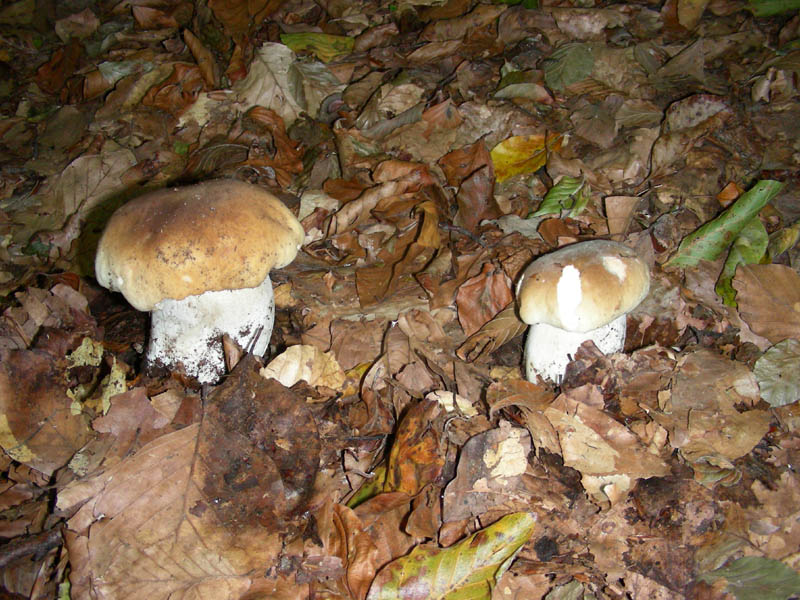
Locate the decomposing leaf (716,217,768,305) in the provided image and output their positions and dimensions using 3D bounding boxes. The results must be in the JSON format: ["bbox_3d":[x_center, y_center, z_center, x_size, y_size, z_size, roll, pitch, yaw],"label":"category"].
[{"bbox_3d":[0.251,-0.029,0.639,0.033,0.020,0.077,19,69,21],"label":"decomposing leaf"}]

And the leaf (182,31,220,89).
[{"bbox_3d":[-0.182,-0.220,0.798,0.025,0.025,0.090,-15,44,-16],"label":"leaf"}]

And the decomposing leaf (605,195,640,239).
[{"bbox_3d":[0.160,-0.060,0.632,0.025,0.014,0.046,7,42,8],"label":"decomposing leaf"}]

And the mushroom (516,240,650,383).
[{"bbox_3d":[0.107,0.003,0.520,0.075,0.071,0.072,0,39,0],"label":"mushroom"}]

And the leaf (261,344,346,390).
[{"bbox_3d":[-0.060,0.041,0.543,0.052,0.015,0.031,2,58,-2],"label":"leaf"}]

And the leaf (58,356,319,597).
[{"bbox_3d":[-0.110,0.086,0.467,0.132,0.025,0.149,-4,42,-4],"label":"leaf"}]

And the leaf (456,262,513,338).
[{"bbox_3d":[0.054,-0.002,0.596,0.052,0.017,0.032,-41,70,-14],"label":"leaf"}]

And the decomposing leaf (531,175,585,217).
[{"bbox_3d":[0.116,-0.077,0.647,0.048,0.018,0.028,-34,52,-32],"label":"decomposing leaf"}]

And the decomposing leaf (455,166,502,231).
[{"bbox_3d":[0.060,-0.082,0.715,0.035,0.018,0.056,-11,69,-1],"label":"decomposing leaf"}]

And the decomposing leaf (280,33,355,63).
[{"bbox_3d":[-0.077,-0.235,0.817,0.072,0.018,0.041,20,46,21],"label":"decomposing leaf"}]

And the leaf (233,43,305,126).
[{"bbox_3d":[-0.137,-0.220,0.899,0.069,0.022,0.099,-7,71,-8],"label":"leaf"}]

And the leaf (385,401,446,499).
[{"bbox_3d":[0.009,0.079,0.477,0.030,0.024,0.065,16,44,17],"label":"leaf"}]

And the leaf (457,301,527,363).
[{"bbox_3d":[0.061,0.023,0.564,0.051,0.020,0.025,-41,63,-21],"label":"leaf"}]

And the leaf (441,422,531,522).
[{"bbox_3d":[0.046,0.090,0.466,0.043,0.020,0.063,20,46,21],"label":"leaf"}]

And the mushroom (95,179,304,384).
[{"bbox_3d":[-0.117,-0.018,0.522,0.120,0.100,0.115,0,39,0],"label":"mushroom"}]

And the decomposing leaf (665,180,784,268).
[{"bbox_3d":[0.247,-0.056,0.666,0.110,0.020,0.026,-37,67,0],"label":"decomposing leaf"}]

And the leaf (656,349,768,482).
[{"bbox_3d":[0.184,0.064,0.514,0.057,0.020,0.096,24,52,27],"label":"leaf"}]

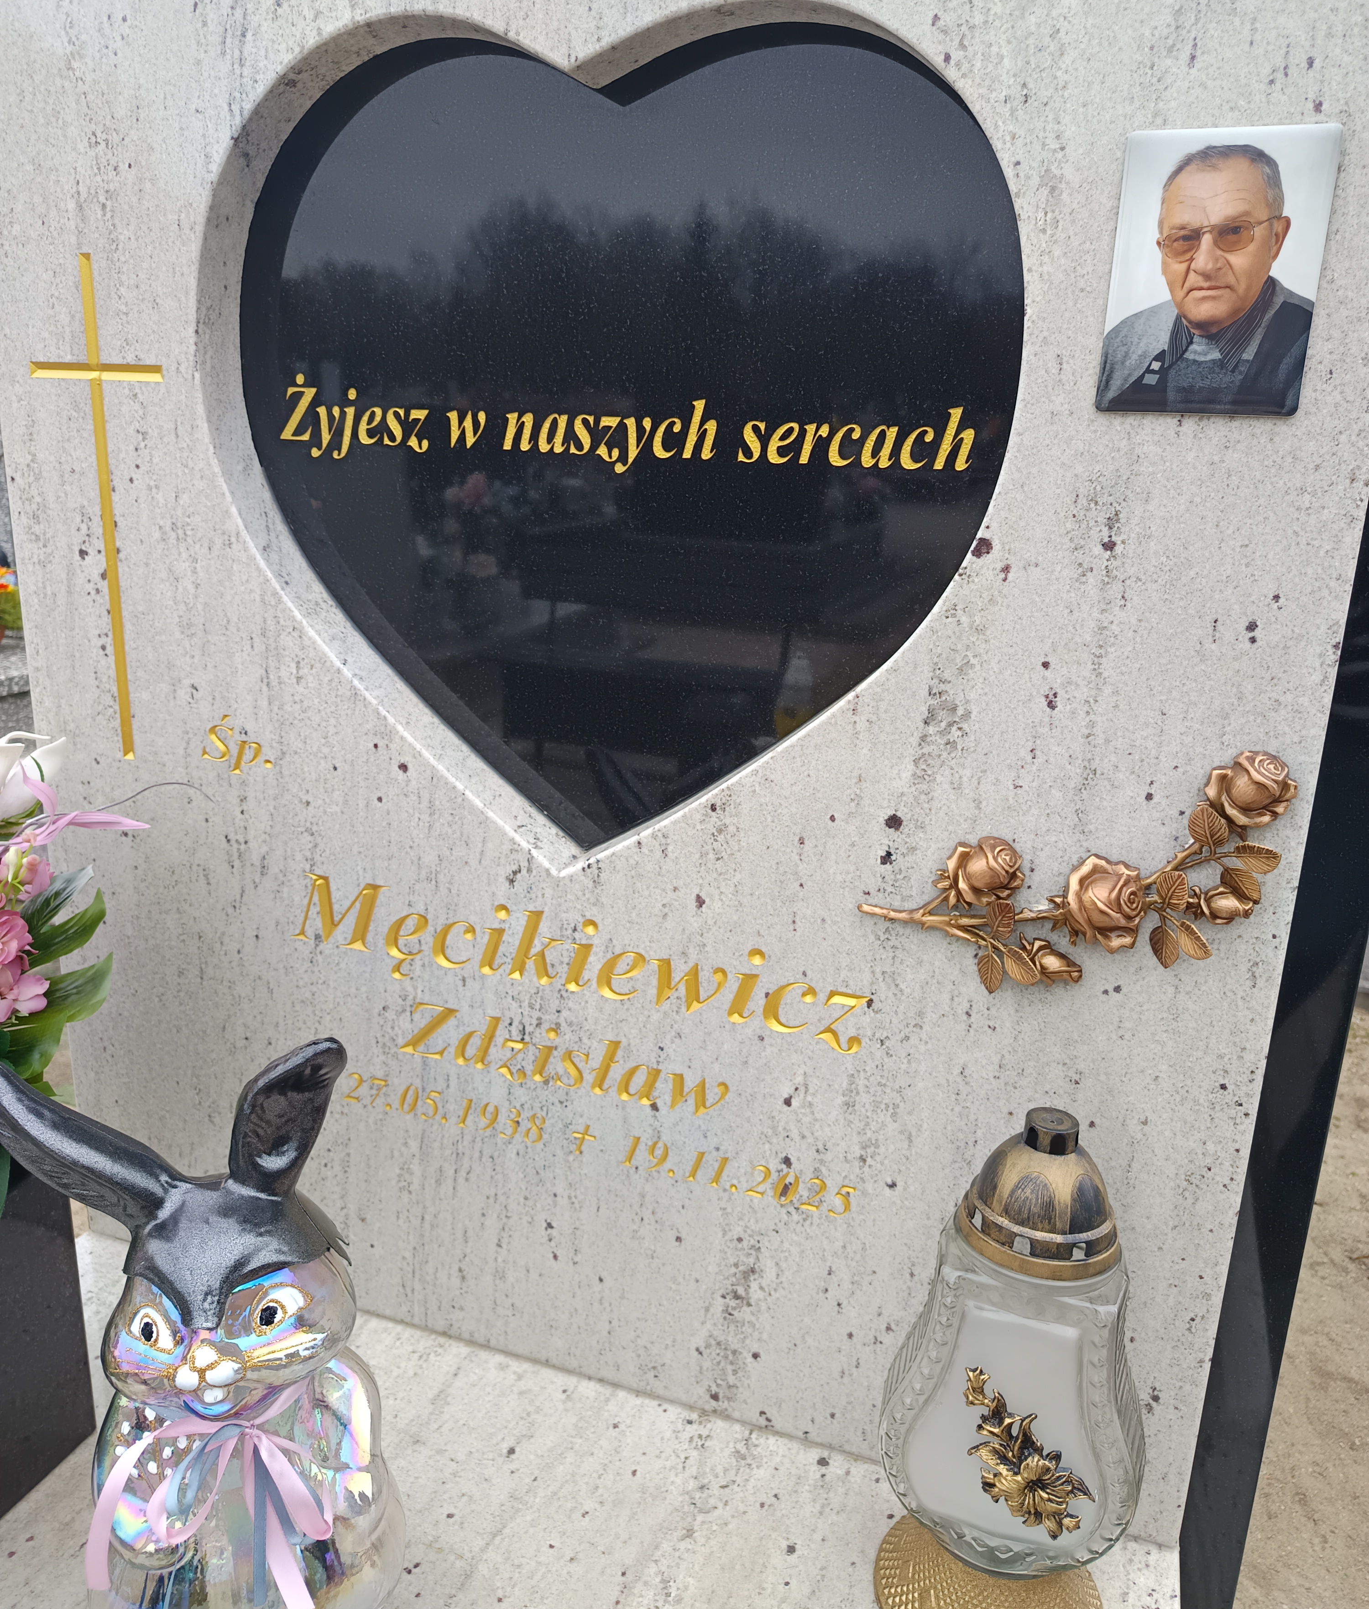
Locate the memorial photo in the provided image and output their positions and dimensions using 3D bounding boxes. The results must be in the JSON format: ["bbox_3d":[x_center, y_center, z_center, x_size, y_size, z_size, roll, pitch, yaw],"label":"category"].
[{"bbox_3d":[0.295,-0.296,0.707,0.110,0.150,0.010,8,17,18],"label":"memorial photo"}]

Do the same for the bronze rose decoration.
[{"bbox_3d":[0.238,0.042,0.807,0.255,0.185,0.035,8,17,18],"label":"bronze rose decoration"}]

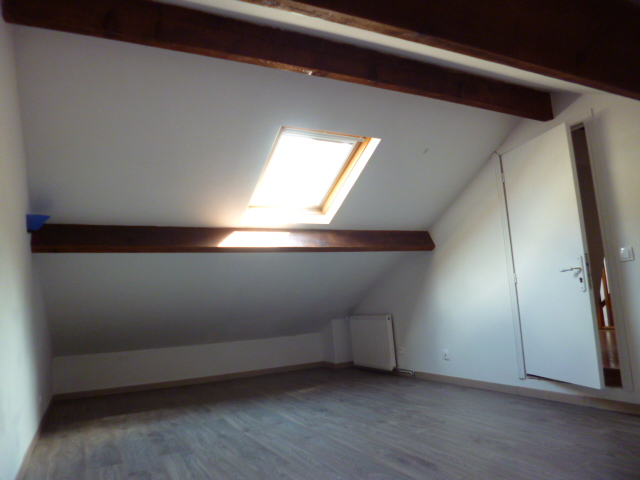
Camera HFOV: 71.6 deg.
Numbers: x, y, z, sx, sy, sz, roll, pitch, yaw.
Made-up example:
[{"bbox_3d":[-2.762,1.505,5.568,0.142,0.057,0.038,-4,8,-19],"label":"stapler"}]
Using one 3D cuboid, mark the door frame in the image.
[{"bbox_3d":[1.730,0.113,3.256,0.100,1.848,0.845,0,-9,-28],"label":"door frame"}]

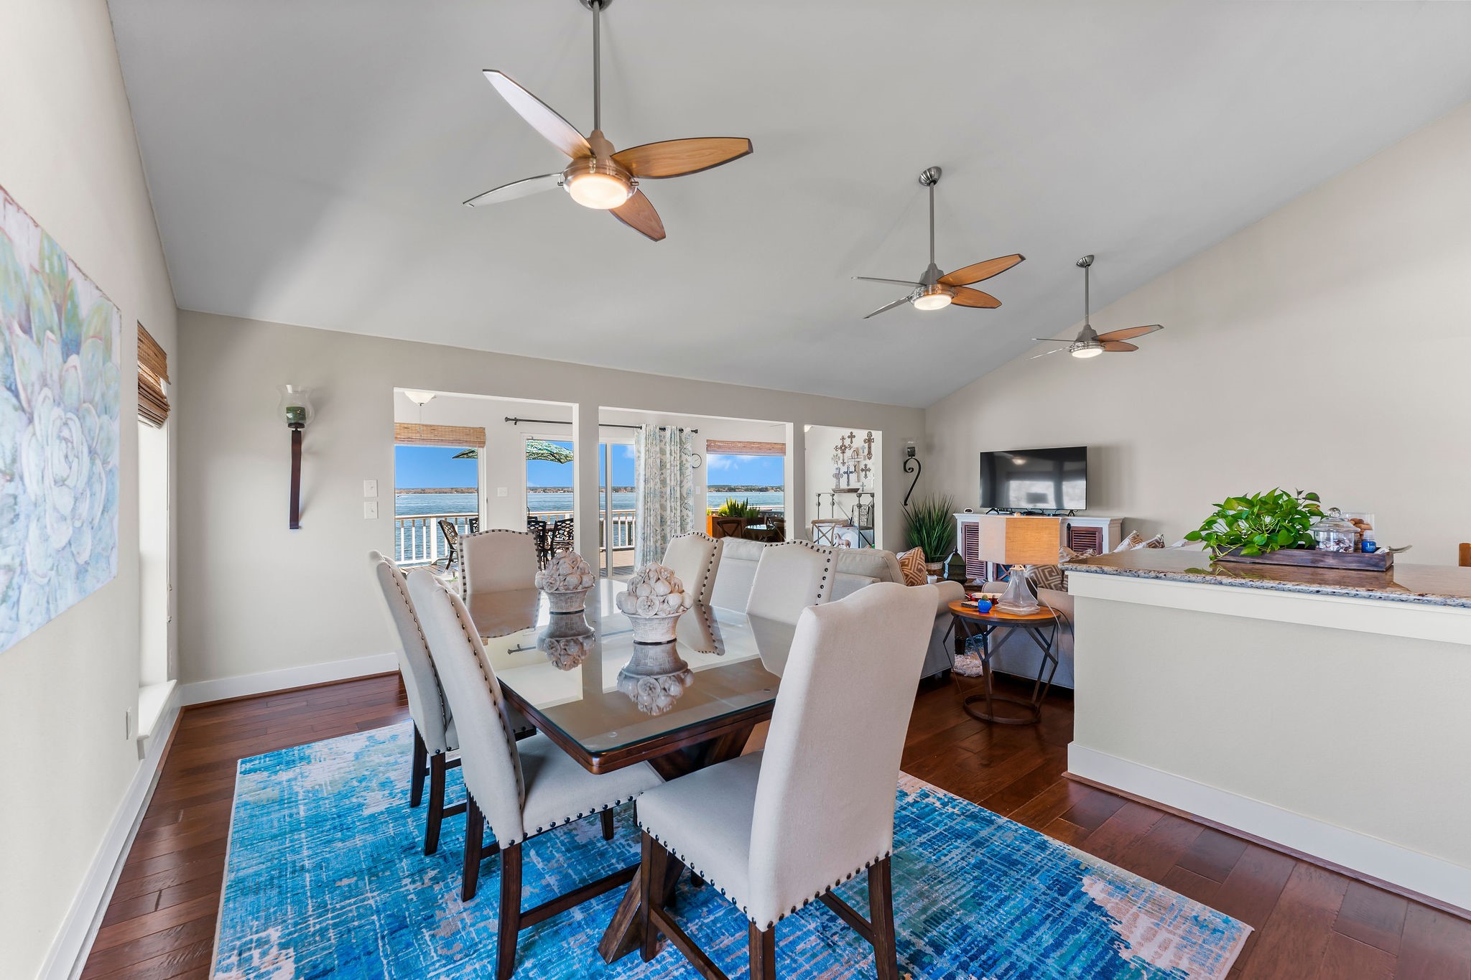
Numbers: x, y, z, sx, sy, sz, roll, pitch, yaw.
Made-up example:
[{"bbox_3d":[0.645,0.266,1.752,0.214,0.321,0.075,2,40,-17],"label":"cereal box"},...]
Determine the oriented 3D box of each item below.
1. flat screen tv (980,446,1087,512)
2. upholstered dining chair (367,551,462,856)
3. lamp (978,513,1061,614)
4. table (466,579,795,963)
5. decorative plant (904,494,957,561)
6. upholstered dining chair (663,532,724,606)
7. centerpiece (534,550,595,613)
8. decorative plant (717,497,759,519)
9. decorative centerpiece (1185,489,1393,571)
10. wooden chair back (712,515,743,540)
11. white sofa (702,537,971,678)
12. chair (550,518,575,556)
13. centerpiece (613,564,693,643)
[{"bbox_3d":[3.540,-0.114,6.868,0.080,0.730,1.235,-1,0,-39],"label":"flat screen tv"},{"bbox_3d":[-1.089,0.758,2.296,0.655,1.075,0.450,-1,0,-39],"label":"upholstered dining chair"},{"bbox_3d":[1.683,0.434,3.393,0.320,0.545,0.320,0,0,-3],"label":"lamp"},{"bbox_3d":[-0.511,0.935,2.329,1.130,0.775,2.095,-1,0,-39],"label":"table"},{"bbox_3d":[2.611,0.508,7.685,0.700,0.920,0.660,-1,0,-39],"label":"decorative plant"},{"bbox_3d":[-0.432,0.772,2.903,0.655,1.095,0.470,-1,0,-39],"label":"upholstered dining chair"},{"bbox_3d":[-0.750,0.409,2.544,0.260,0.277,0.260,-1,0,-39],"label":"centerpiece"},{"bbox_3d":[0.021,0.334,11.704,0.950,0.420,0.400,-1,0,-39],"label":"decorative plant"},{"bbox_3d":[2.521,0.163,2.635,0.340,0.335,0.660,-1,0,-39],"label":"decorative centerpiece"},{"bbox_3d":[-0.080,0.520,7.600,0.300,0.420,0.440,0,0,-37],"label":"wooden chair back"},{"bbox_3d":[0.592,0.825,4.257,0.930,0.900,1.870,-1,0,-39],"label":"white sofa"},{"bbox_3d":[-2.630,0.900,9.108,0.600,0.890,0.620,-1,0,-39],"label":"chair"},{"bbox_3d":[-0.289,0.393,2.029,0.270,0.270,0.270,-1,0,0],"label":"centerpiece"}]

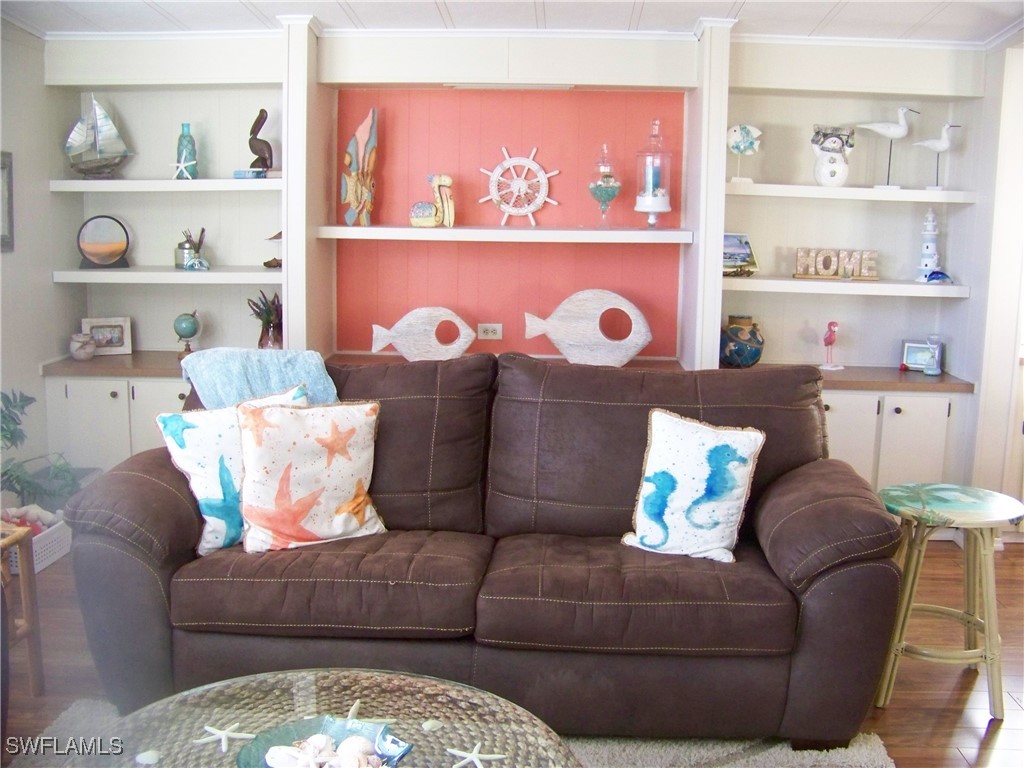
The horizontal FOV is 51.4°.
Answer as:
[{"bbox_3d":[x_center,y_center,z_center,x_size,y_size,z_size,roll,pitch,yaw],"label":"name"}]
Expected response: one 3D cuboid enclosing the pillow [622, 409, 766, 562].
[{"bbox_3d":[0.524,0.293,3.040,0.375,0.405,0.140,7,-11,28],"label":"pillow"}]

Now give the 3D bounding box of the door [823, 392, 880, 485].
[{"bbox_3d":[1.425,0.295,4.586,0.280,0.505,0.022,1,9,2],"label":"door"}]

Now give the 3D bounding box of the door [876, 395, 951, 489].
[{"bbox_3d":[1.715,0.300,4.575,0.283,0.505,0.022,1,9,2],"label":"door"}]

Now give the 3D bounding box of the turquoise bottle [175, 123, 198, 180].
[{"bbox_3d":[-1.440,-1.034,4.730,0.092,0.255,0.092,1,9,1],"label":"turquoise bottle"}]

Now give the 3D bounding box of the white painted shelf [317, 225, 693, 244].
[{"bbox_3d":[-0.029,-0.665,4.745,1.608,0.050,0.370,1,9,1],"label":"white painted shelf"}]

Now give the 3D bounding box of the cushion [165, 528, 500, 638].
[{"bbox_3d":[-0.492,0.543,3.162,0.842,0.195,0.570,2,10,4],"label":"cushion"}]

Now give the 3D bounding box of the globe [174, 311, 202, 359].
[{"bbox_3d":[-1.482,-0.225,4.880,0.128,0.225,0.115,1,9,2],"label":"globe"}]

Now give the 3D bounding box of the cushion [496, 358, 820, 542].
[{"bbox_3d":[0.452,0.205,3.330,0.980,0.540,0.240,1,-5,4],"label":"cushion"}]

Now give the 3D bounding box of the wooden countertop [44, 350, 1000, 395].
[{"bbox_3d":[-0.035,-0.058,4.809,4.019,0.043,0.497,1,9,2],"label":"wooden countertop"}]

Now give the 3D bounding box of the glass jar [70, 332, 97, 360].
[{"bbox_3d":[-1.954,-0.168,4.857,0.118,0.107,0.118,1,9,0],"label":"glass jar"}]

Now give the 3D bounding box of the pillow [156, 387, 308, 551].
[{"bbox_3d":[-0.776,0.252,3.100,0.420,0.420,0.140,-14,-10,-15],"label":"pillow"}]

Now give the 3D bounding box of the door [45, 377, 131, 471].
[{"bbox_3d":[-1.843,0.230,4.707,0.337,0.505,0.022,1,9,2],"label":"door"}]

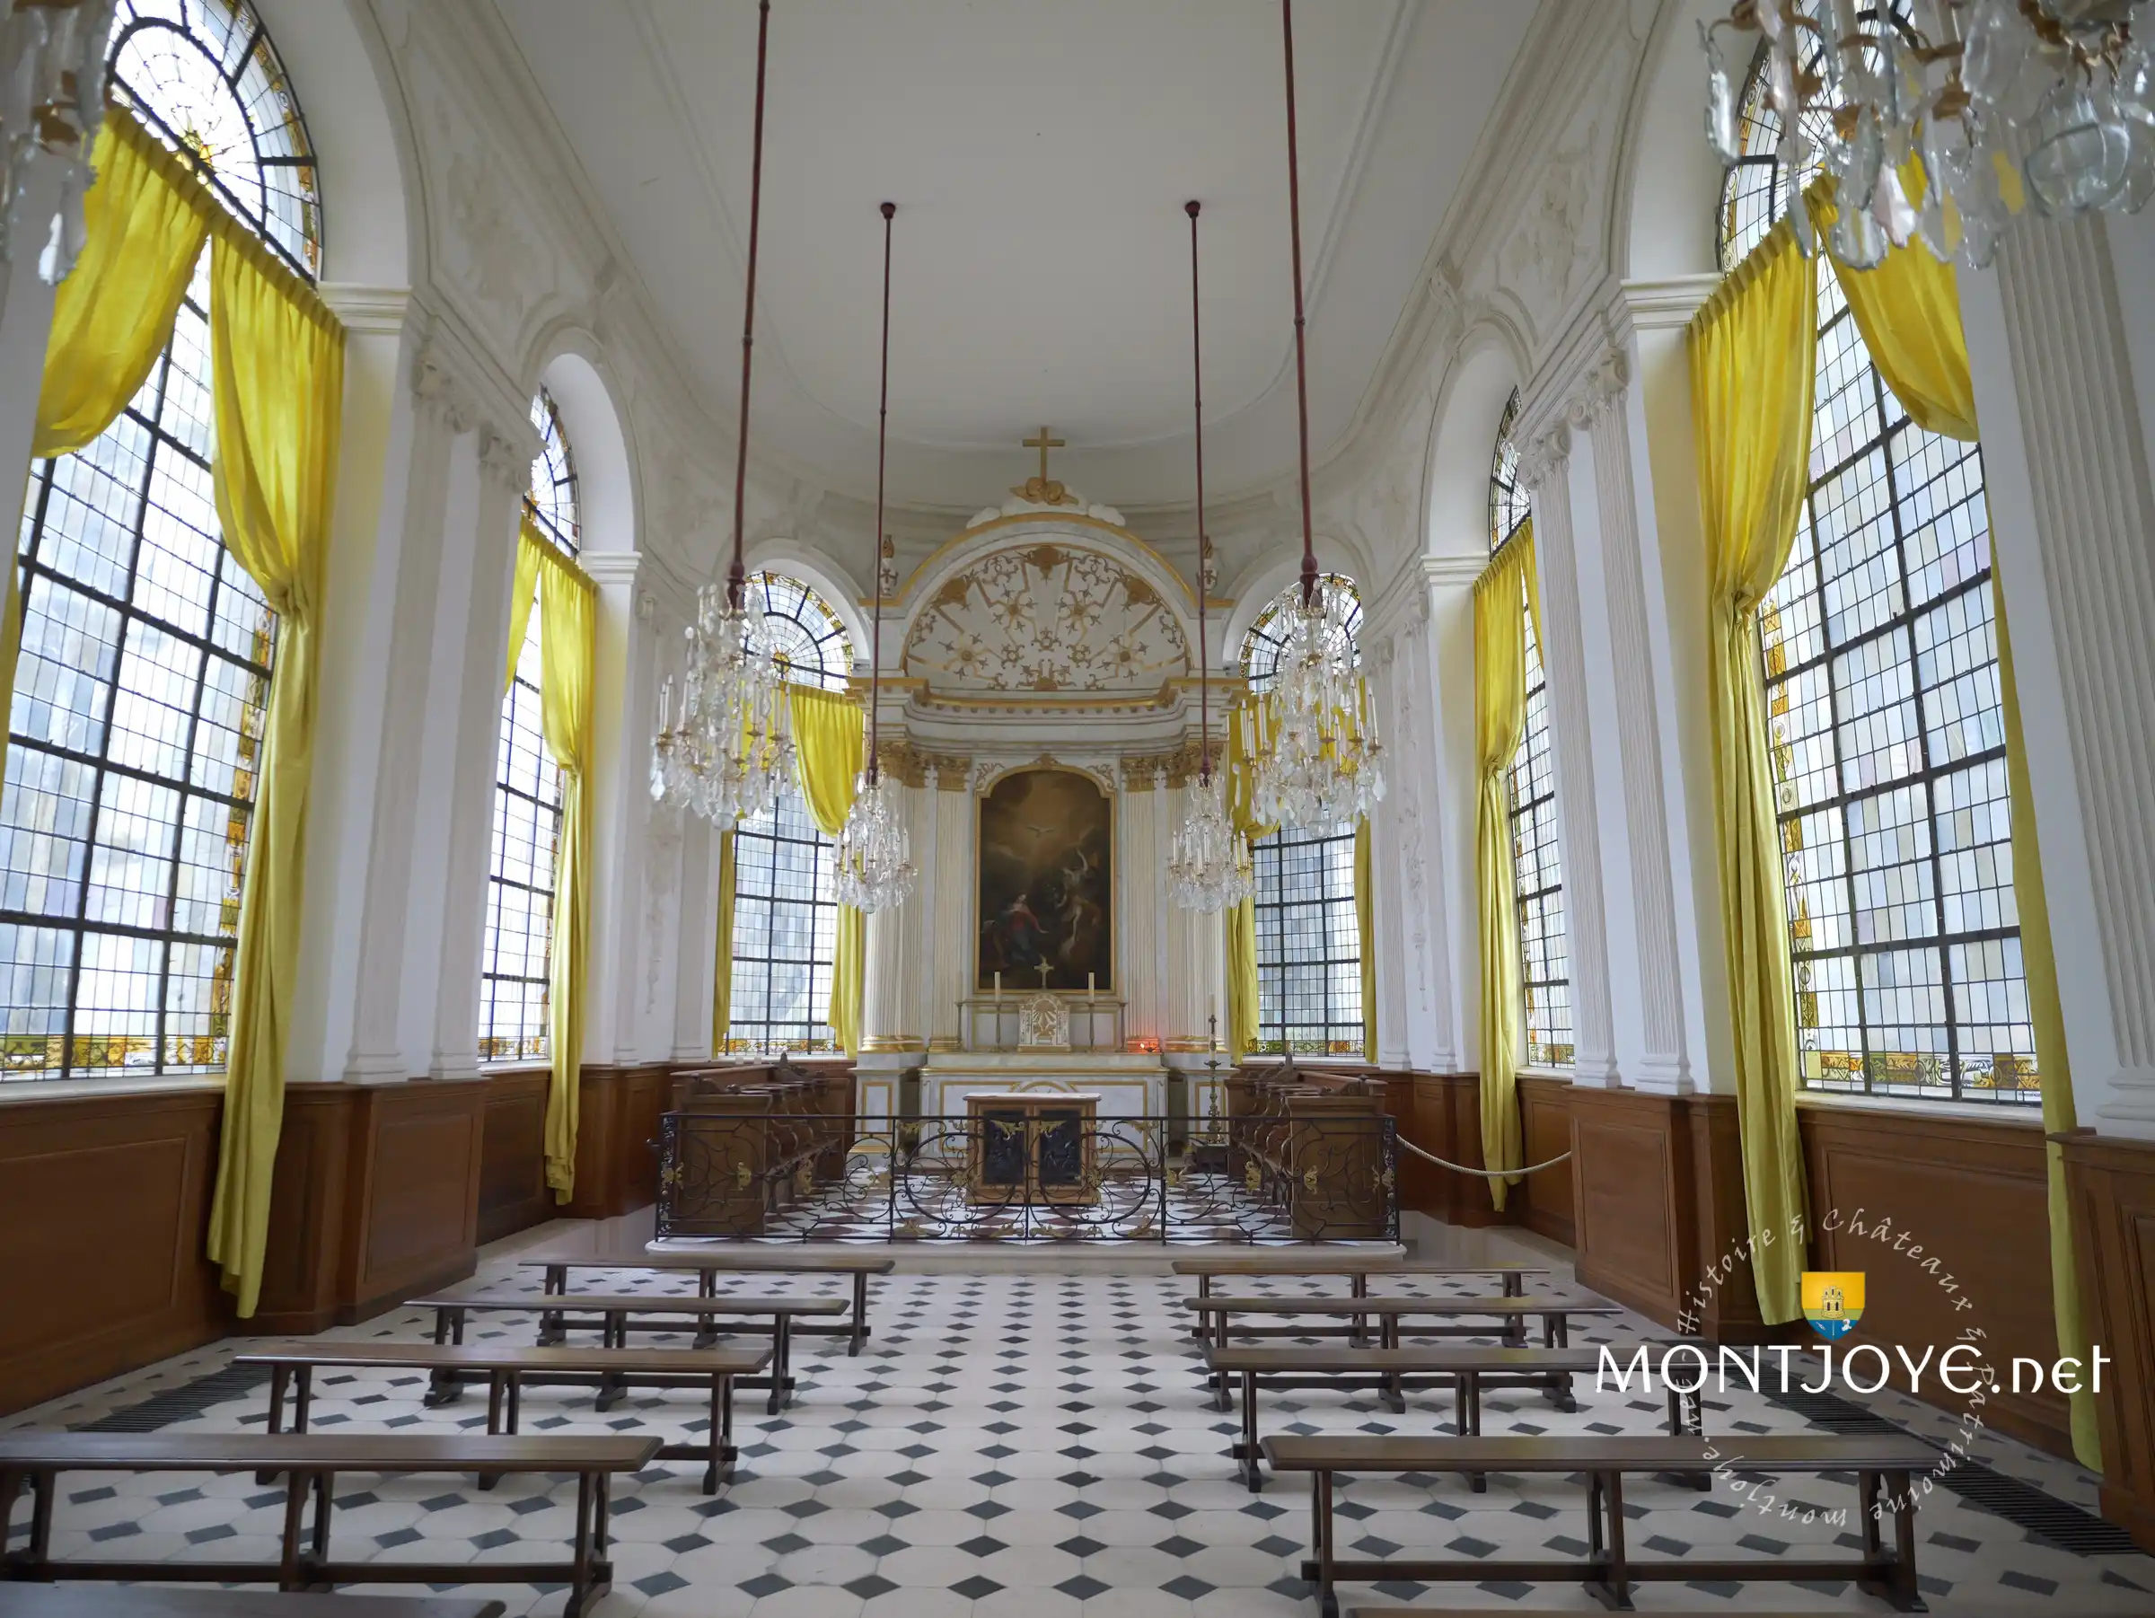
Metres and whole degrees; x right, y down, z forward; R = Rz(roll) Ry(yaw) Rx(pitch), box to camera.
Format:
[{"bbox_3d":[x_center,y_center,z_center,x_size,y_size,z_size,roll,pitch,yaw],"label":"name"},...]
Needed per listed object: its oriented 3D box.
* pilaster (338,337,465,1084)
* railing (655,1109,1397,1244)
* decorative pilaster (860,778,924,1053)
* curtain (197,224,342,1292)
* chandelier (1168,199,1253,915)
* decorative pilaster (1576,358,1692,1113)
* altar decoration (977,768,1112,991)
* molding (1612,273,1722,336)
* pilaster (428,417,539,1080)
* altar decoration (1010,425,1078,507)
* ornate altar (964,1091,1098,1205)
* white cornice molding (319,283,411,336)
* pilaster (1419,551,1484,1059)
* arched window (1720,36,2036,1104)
[{"bbox_3d":[-4.206,-0.607,7.981,0.140,4.698,0.592,0,-11,-1],"label":"pilaster"},{"bbox_3d":[-0.369,2.824,9.557,5.590,0.933,0.341,0,-11,-1],"label":"railing"},{"bbox_3d":[-2.334,1.295,15.118,0.680,3.272,0.420,3,-11,-12],"label":"decorative pilaster"},{"bbox_3d":[-4.578,-0.217,6.715,0.300,5.840,1.360,0,-11,-1],"label":"curtain"},{"bbox_3d":[1.181,-2.498,11.479,0.747,6.955,0.747,0,-11,-1],"label":"chandelier"},{"bbox_3d":[3.586,-0.626,8.074,0.140,4.698,0.592,0,-11,-1],"label":"decorative pilaster"},{"bbox_3d":[-0.418,0.914,16.545,1.862,3.013,0.150,0,-11,-1],"label":"altar decoration"},{"bbox_3d":[3.817,-3.234,7.987,0.656,0.336,0.150,0,-11,-1],"label":"molding"},{"bbox_3d":[-4.217,-0.421,8.961,0.140,4.698,0.592,0,-11,-1],"label":"pilaster"},{"bbox_3d":[-0.450,-4.634,16.836,0.822,1.149,0.280,0,-11,-1],"label":"altar decoration"},{"bbox_3d":[-0.420,3.264,11.995,1.287,0.982,0.650,0,-11,-1],"label":"ornate altar"},{"bbox_3d":[-4.675,-3.251,8.209,0.611,0.364,0.250,0,-11,-1],"label":"white cornice molding"},{"bbox_3d":[3.867,-0.024,12.548,0.656,5.216,0.320,0,-11,-1],"label":"pilaster"},{"bbox_3d":[4.303,-1.772,6.669,0.200,6.549,2.600,0,-11,-1],"label":"arched window"}]

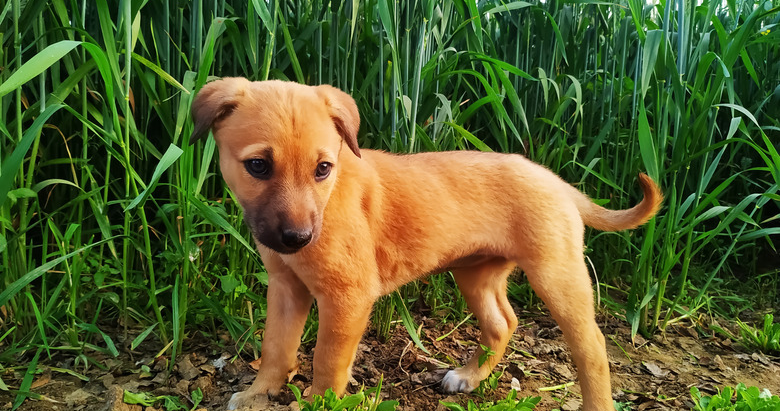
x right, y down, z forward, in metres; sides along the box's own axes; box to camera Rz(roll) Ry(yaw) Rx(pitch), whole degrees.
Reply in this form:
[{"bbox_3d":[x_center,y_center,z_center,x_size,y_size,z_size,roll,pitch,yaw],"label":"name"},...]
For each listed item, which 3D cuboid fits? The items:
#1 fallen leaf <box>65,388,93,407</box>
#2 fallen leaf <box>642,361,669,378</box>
[{"bbox_3d":[-0.337,0.205,0.578,0.030,0.006,0.028,4,7,23],"label":"fallen leaf"},{"bbox_3d":[0.324,0.203,0.666,0.029,0.006,0.024,16,22,42],"label":"fallen leaf"}]

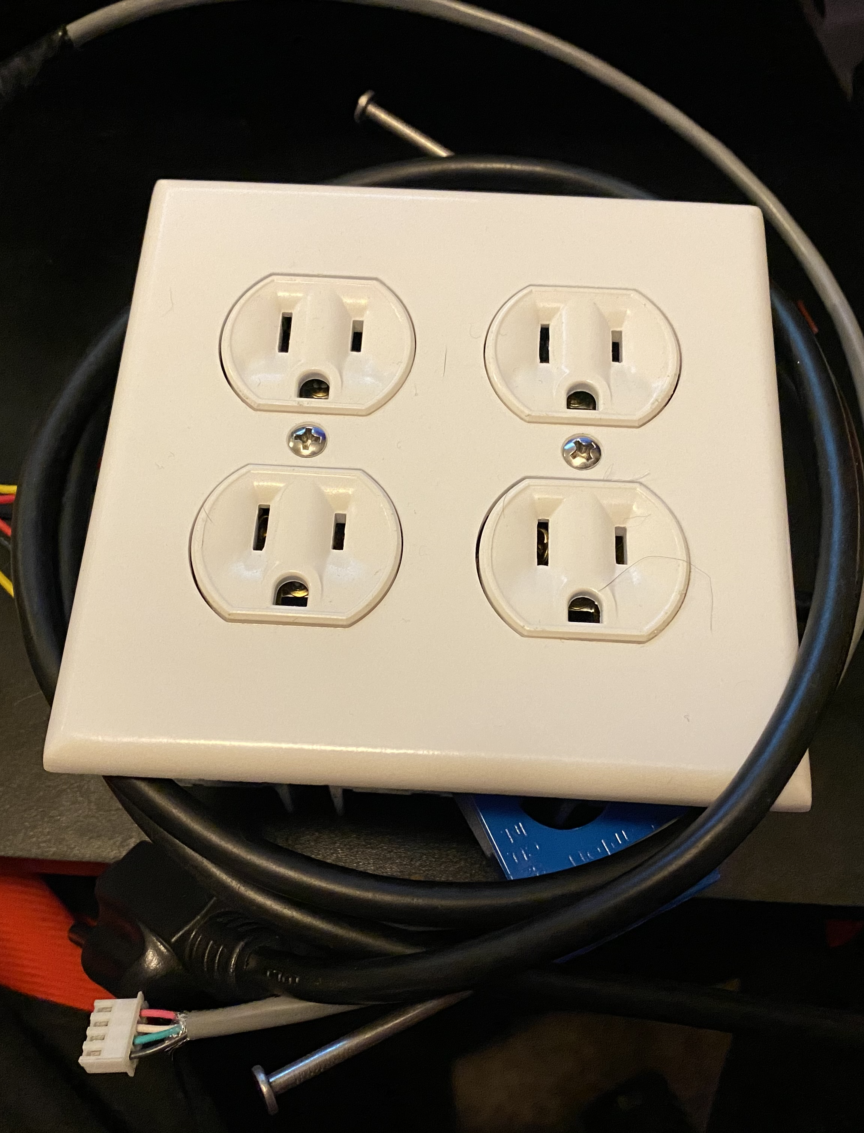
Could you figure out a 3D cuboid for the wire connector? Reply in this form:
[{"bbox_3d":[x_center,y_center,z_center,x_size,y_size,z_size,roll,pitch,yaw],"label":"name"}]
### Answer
[{"bbox_3d":[-0.056,0.083,0.200,0.010,0.006,0.012,0,46,-1],"label":"wire connector"}]

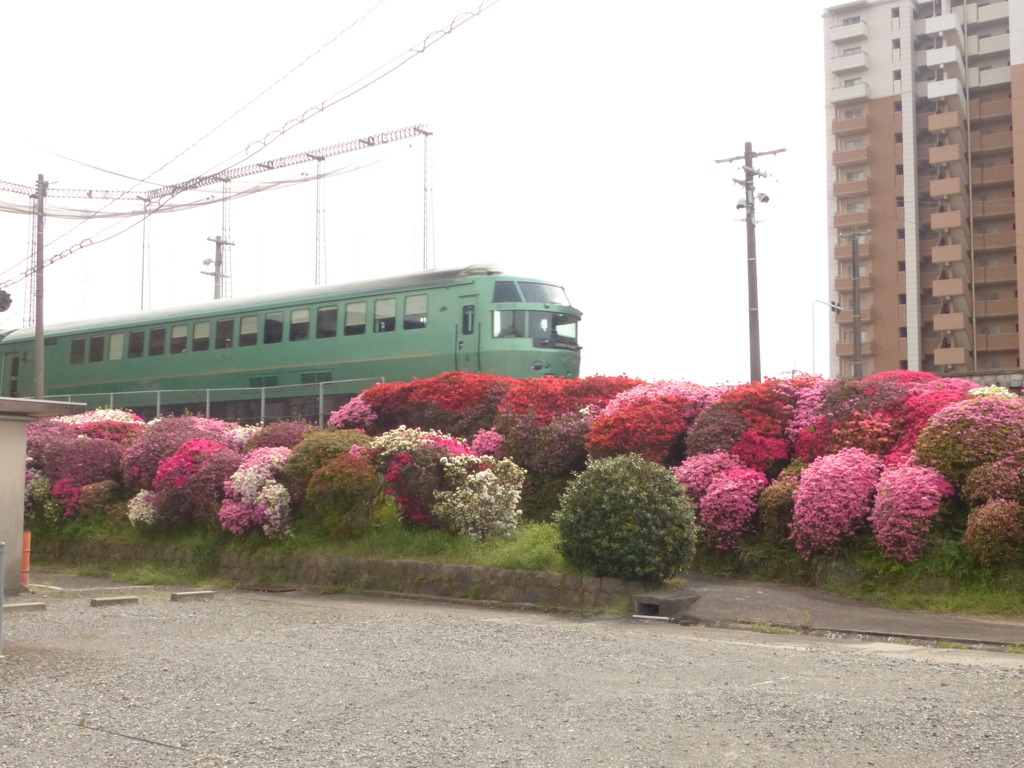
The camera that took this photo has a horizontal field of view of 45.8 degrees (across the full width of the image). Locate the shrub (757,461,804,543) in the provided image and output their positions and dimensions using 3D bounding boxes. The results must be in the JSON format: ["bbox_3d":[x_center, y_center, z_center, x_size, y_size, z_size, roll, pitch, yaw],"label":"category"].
[{"bbox_3d":[3.569,1.563,16.000,0.720,1.080,0.750,-1,-3,12],"label":"shrub"}]

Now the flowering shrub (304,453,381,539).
[{"bbox_3d":[-2.334,1.535,16.700,1.050,1.180,1.000,0,-3,-8],"label":"flowering shrub"}]

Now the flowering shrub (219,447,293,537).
[{"bbox_3d":[-3.978,1.662,18.744,1.140,1.390,1.100,1,-5,-12],"label":"flowering shrub"}]

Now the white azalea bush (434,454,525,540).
[{"bbox_3d":[-0.452,1.570,16.752,1.240,1.190,1.150,0,-5,-2],"label":"white azalea bush"}]

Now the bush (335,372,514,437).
[{"bbox_3d":[-1.530,0.393,21.200,3.100,1.200,1.800,0,-3,0],"label":"bush"}]

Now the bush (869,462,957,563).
[{"bbox_3d":[4.645,1.506,14.100,1.000,1.140,1.000,-2,-3,18],"label":"bush"}]

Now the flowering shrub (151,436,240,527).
[{"bbox_3d":[-5.509,1.686,21.040,1.620,1.480,1.400,1,-5,-15],"label":"flowering shrub"}]

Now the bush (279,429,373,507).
[{"bbox_3d":[-3.006,1.366,19.600,1.500,1.300,1.400,0,-5,0],"label":"bush"}]

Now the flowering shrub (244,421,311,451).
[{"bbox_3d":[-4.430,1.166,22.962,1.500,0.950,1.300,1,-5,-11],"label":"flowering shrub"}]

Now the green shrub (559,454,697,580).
[{"bbox_3d":[1.376,1.587,14.538,1.680,1.530,1.600,0,-5,5],"label":"green shrub"}]

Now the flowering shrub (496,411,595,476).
[{"bbox_3d":[0.529,0.958,19.755,1.600,1.120,1.400,0,-5,2],"label":"flowering shrub"}]

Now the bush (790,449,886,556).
[{"bbox_3d":[4.104,1.491,15.245,1.180,1.360,1.150,-1,-5,15],"label":"bush"}]

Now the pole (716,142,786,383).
[{"bbox_3d":[5.691,-1.764,28.676,1.800,8.000,1.500,-3,-6,37],"label":"pole"}]

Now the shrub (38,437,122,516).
[{"bbox_3d":[-6.957,1.495,19.600,1.330,1.280,1.250,1,-4,-19],"label":"shrub"}]

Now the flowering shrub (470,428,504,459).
[{"bbox_3d":[-0.370,0.913,18.300,0.550,0.520,0.550,0,-3,-1],"label":"flowering shrub"}]

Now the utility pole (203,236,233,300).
[{"bbox_3d":[-10.211,-0.887,41.660,0.600,8.400,1.300,-3,-6,37],"label":"utility pole"}]

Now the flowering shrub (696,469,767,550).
[{"bbox_3d":[2.836,1.601,15.600,0.930,1.080,0.920,-1,-3,10],"label":"flowering shrub"}]

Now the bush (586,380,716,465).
[{"bbox_3d":[2.172,0.603,18.847,2.000,1.320,1.700,0,-5,7],"label":"bush"}]

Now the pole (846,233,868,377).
[{"bbox_3d":[12.855,-1.203,44.739,0.900,9.000,0.450,0,-3,0],"label":"pole"}]

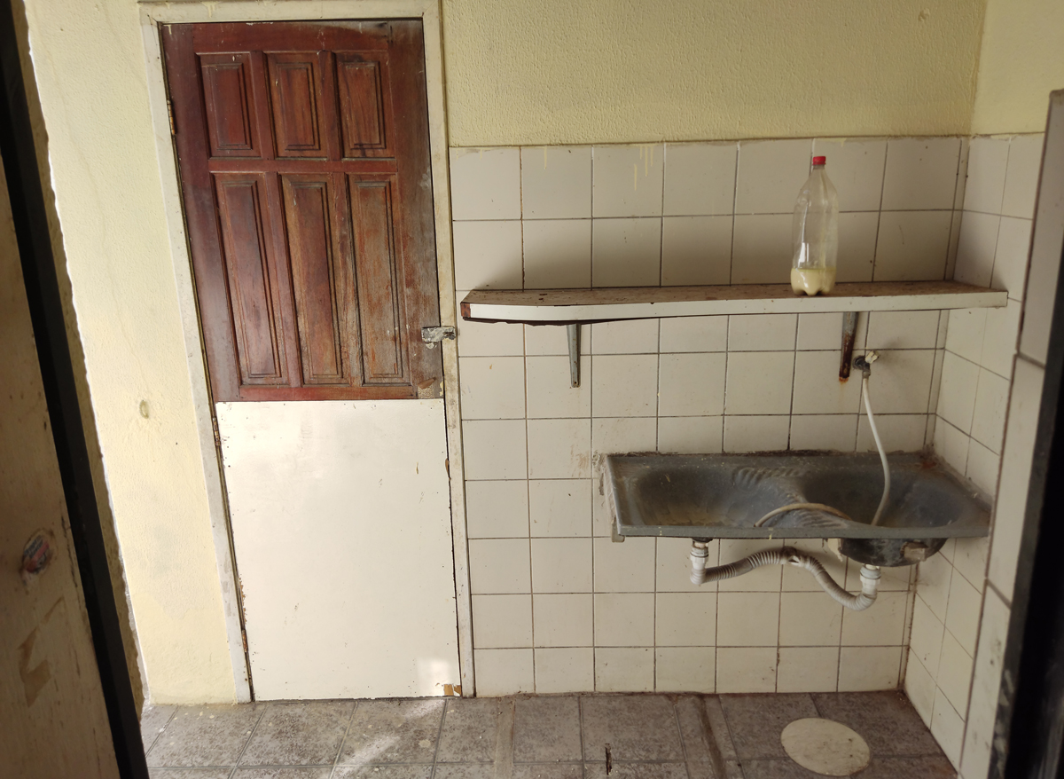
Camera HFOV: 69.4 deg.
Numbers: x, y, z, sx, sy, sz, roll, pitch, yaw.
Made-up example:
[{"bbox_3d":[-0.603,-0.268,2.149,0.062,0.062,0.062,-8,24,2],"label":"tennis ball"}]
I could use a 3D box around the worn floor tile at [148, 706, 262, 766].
[{"bbox_3d":[-1.041,1.103,2.471,0.300,0.009,0.295,-1,15,2],"label":"worn floor tile"}]

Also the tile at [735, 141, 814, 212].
[{"bbox_3d":[0.664,-0.587,2.131,0.198,0.197,0.009,-1,15,2],"label":"tile"}]

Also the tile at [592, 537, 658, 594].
[{"bbox_3d":[0.298,0.563,2.472,0.200,0.197,0.010,-1,15,2],"label":"tile"}]

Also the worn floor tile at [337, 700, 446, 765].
[{"bbox_3d":[-0.439,1.086,2.441,0.297,0.010,0.297,-1,15,2],"label":"worn floor tile"}]

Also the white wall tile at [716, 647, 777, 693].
[{"bbox_3d":[0.710,0.929,2.556,0.200,0.175,0.010,-1,15,2],"label":"white wall tile"}]

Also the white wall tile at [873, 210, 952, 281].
[{"bbox_3d":[1.076,-0.405,2.180,0.200,0.197,0.010,-1,15,2],"label":"white wall tile"}]

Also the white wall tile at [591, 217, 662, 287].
[{"bbox_3d":[0.271,-0.391,2.200,0.198,0.197,0.010,-1,16,3],"label":"white wall tile"}]

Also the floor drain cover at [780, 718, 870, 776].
[{"bbox_3d":[0.892,1.083,2.337,0.252,0.010,0.252,-1,15,2],"label":"floor drain cover"}]

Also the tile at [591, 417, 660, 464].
[{"bbox_3d":[0.287,0.182,2.359,0.198,0.197,0.010,-1,16,3],"label":"tile"}]

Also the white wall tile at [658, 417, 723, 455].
[{"bbox_3d":[0.487,0.179,2.350,0.198,0.197,0.010,-1,16,3],"label":"white wall tile"}]

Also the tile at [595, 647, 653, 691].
[{"bbox_3d":[0.307,0.931,2.562,0.198,0.175,0.010,-1,15,2],"label":"tile"}]

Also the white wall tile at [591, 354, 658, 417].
[{"bbox_3d":[0.282,-0.009,2.306,0.198,0.197,0.010,-1,16,3],"label":"white wall tile"}]

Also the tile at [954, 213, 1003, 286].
[{"bbox_3d":[1.196,-0.379,2.063,0.009,0.197,0.198,-1,15,2],"label":"tile"}]

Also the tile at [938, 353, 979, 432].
[{"bbox_3d":[1.210,0.004,2.174,0.010,0.197,0.200,0,15,4],"label":"tile"}]

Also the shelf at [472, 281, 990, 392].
[{"bbox_3d":[0.511,-0.122,2.121,1.375,0.298,0.277,-1,16,3],"label":"shelf"}]

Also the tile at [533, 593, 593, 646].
[{"bbox_3d":[0.104,0.759,2.528,0.198,0.197,0.010,-1,16,3],"label":"tile"}]

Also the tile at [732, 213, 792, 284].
[{"bbox_3d":[0.671,-0.396,2.182,0.198,0.195,0.010,-1,15,2],"label":"tile"}]

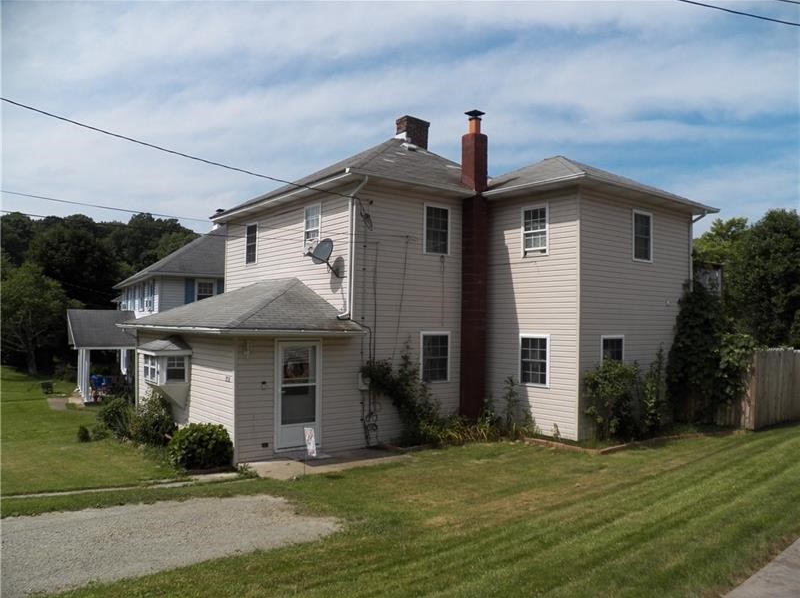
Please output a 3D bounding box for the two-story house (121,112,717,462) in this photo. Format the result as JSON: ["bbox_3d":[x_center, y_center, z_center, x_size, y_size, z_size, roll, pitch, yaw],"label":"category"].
[{"bbox_3d":[0.309,-1.042,16.699,11.900,8.500,10.400,2,-3,-38],"label":"two-story house"}]

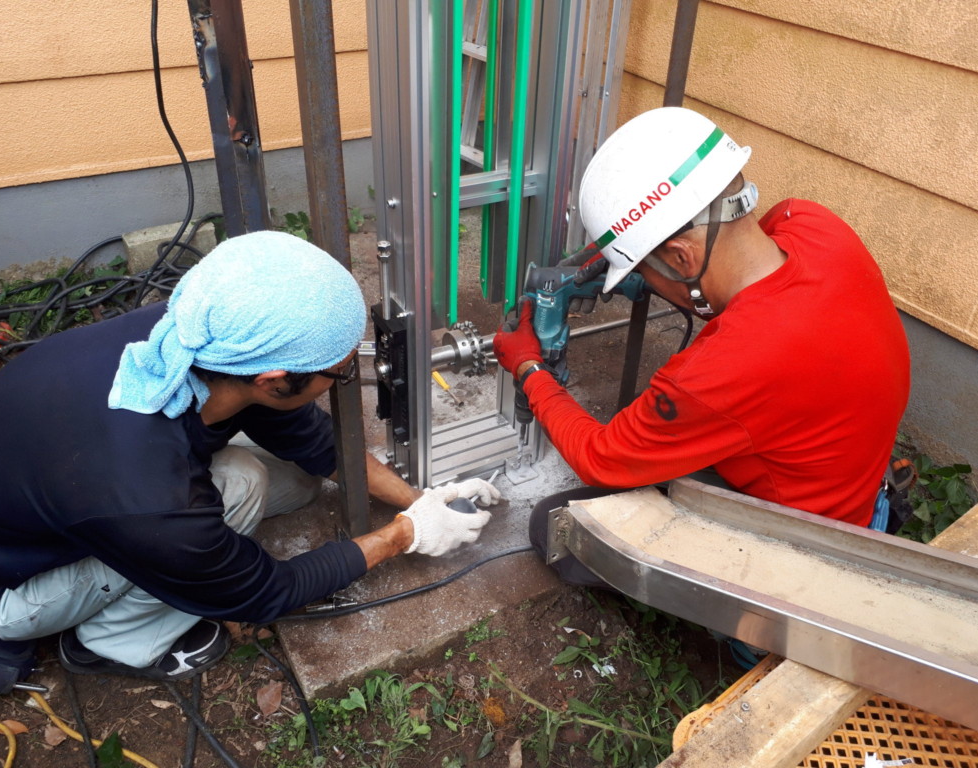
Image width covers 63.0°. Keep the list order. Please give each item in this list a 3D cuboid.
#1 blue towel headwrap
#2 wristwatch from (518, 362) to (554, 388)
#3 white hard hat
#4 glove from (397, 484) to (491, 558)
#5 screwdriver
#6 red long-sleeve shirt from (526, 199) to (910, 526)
[{"bbox_3d":[-0.297,-0.066,0.950,0.280,0.200,0.190,1,30,-36],"label":"blue towel headwrap"},{"bbox_3d":[0.091,-0.008,1.475,0.068,0.058,0.035,11,27,-28],"label":"wristwatch"},{"bbox_3d":[0.205,-0.267,1.098,0.155,0.285,0.220,48,37,-3],"label":"white hard hat"},{"bbox_3d":[-0.077,0.259,1.485,0.165,0.085,0.110,-9,36,-16],"label":"glove"},{"bbox_3d":[-0.102,0.007,1.925,0.026,0.026,0.162,-16,38,-25],"label":"screwdriver"},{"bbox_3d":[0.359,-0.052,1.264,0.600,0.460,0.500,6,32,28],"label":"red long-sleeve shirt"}]

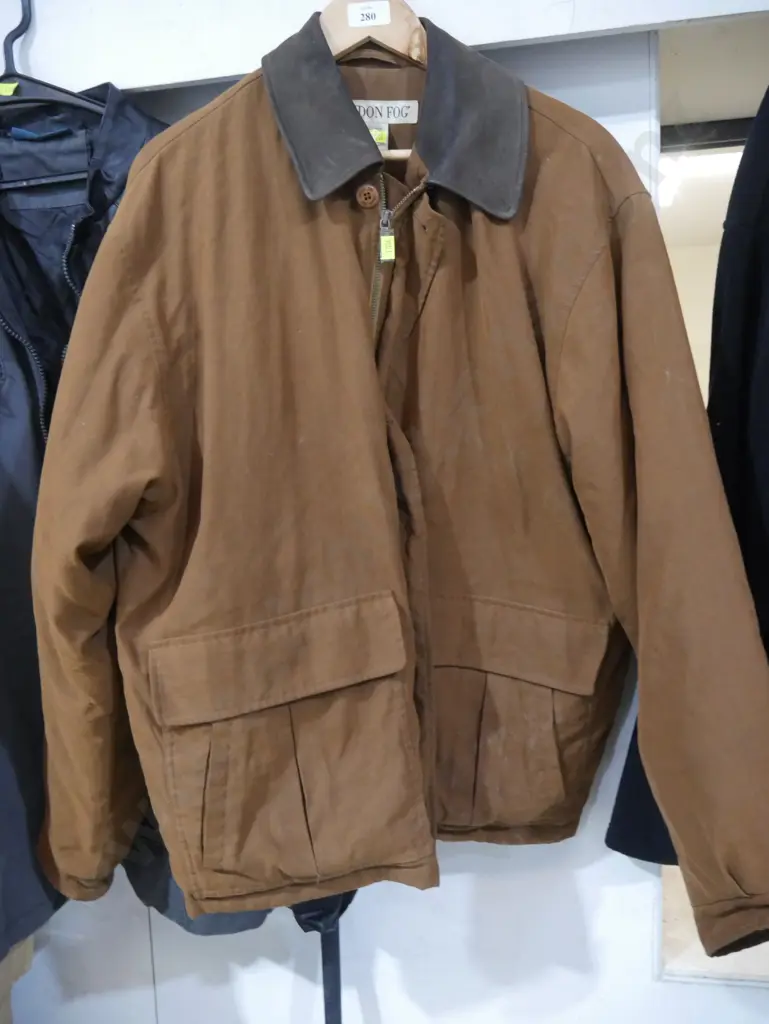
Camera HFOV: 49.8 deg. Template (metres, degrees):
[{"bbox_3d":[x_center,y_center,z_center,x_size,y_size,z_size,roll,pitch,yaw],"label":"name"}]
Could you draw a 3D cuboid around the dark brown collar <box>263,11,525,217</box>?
[{"bbox_3d":[0.010,-0.366,0.775,0.250,0.200,0.135,-3,6,-10],"label":"dark brown collar"}]

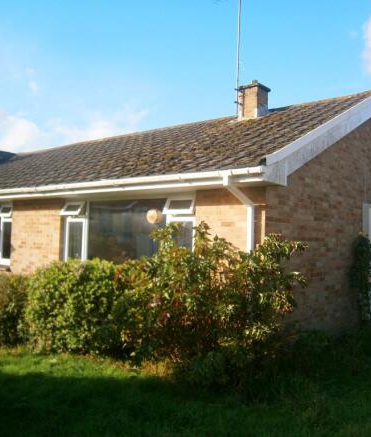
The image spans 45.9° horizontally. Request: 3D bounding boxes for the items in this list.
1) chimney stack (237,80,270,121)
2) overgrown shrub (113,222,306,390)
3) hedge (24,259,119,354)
[{"bbox_3d":[1.458,-2.449,9.325,0.520,0.790,0.520,0,-3,39],"label":"chimney stack"},{"bbox_3d":[0.281,0.866,4.741,1.750,1.620,1.250,0,-3,39],"label":"overgrown shrub"},{"bbox_3d":[-1.455,1.115,5.822,1.100,1.130,0.950,0,-3,39],"label":"hedge"}]

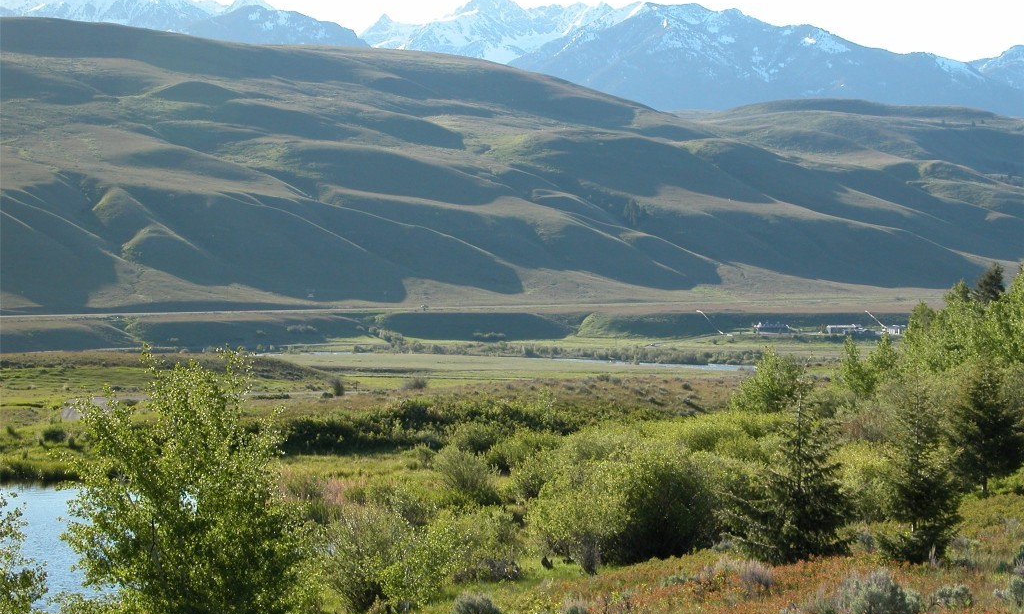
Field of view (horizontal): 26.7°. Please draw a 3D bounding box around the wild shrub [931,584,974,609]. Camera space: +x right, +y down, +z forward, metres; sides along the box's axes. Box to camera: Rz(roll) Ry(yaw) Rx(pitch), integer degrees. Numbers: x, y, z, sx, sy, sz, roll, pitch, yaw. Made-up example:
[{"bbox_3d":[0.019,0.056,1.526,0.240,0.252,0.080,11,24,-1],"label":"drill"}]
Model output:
[{"bbox_3d":[10.199,6.715,50.000,1.019,0.579,0.937,0,1,0],"label":"wild shrub"}]

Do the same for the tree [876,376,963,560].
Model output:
[{"bbox_3d":[9.058,3.523,48.000,1.912,4.268,1.854,0,1,0],"label":"tree"}]

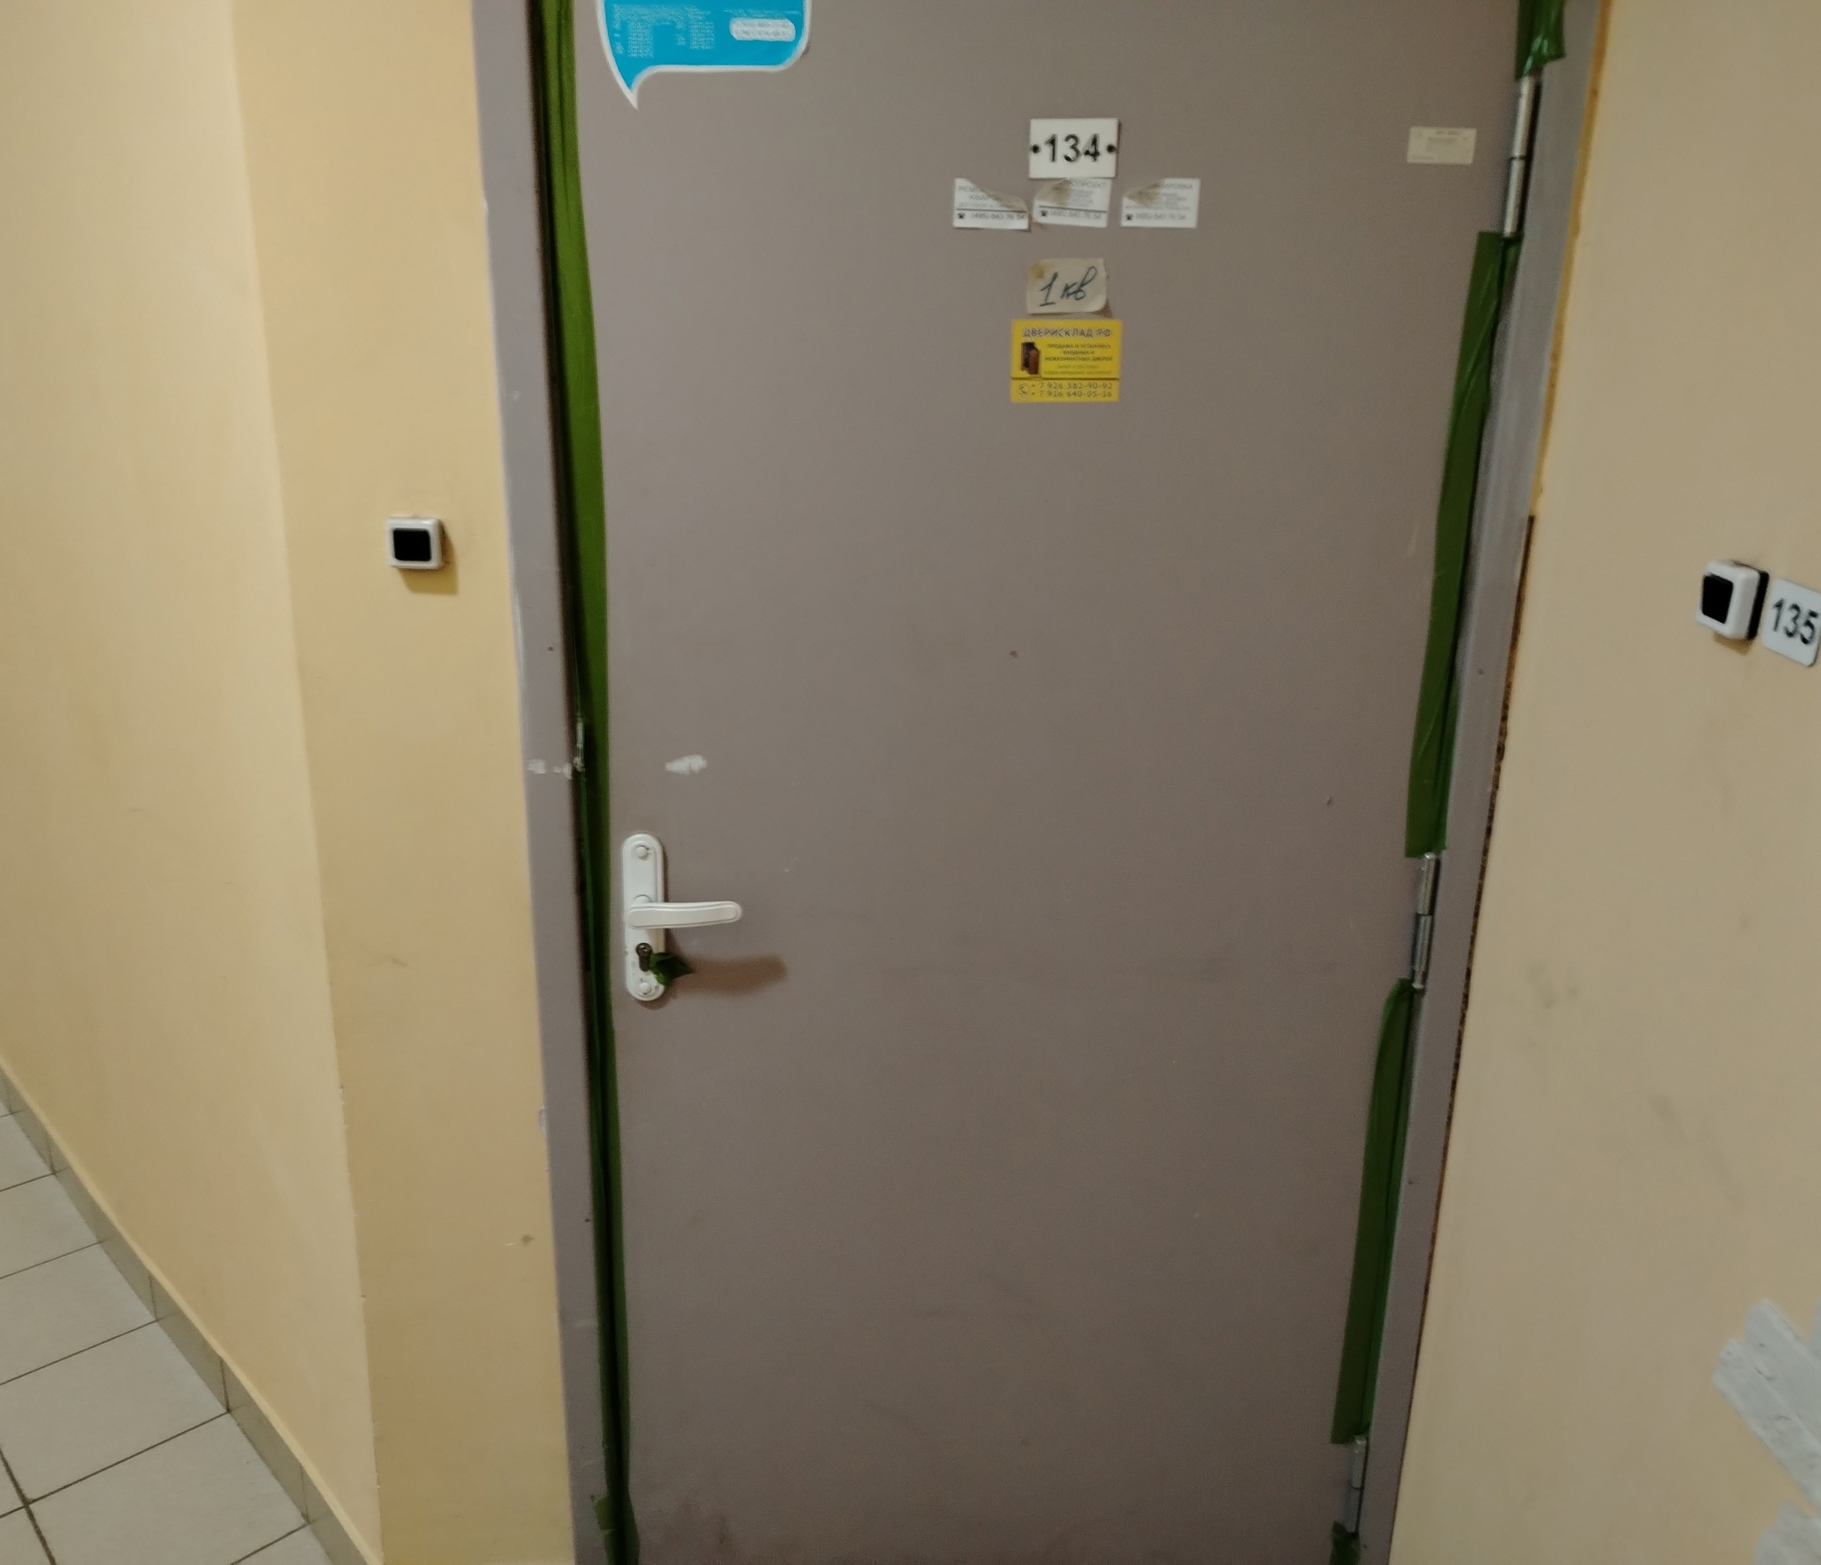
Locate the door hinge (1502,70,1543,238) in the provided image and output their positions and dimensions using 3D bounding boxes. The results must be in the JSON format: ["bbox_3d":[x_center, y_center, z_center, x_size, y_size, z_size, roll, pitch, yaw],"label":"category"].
[{"bbox_3d":[0.537,-0.552,1.282,0.018,0.138,0.020,1,16,1],"label":"door hinge"}]

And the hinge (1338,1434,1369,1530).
[{"bbox_3d":[0.548,0.870,1.783,0.020,0.148,0.020,0,17,-3],"label":"hinge"}]

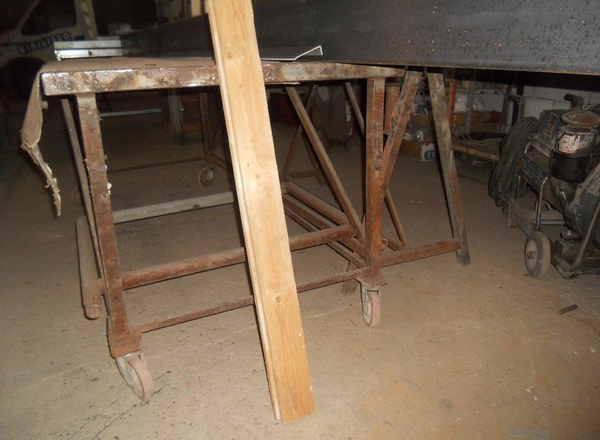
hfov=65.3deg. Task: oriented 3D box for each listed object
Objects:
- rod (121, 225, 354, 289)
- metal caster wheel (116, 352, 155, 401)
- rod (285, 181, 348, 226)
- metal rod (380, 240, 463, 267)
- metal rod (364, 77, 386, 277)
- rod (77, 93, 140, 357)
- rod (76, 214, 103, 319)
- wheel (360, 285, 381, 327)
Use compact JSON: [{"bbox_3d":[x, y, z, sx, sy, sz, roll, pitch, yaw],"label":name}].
[{"bbox_3d":[-0.200,0.124,1.617,0.915,0.047,0.047,-12,23,-25],"label":"rod"},{"bbox_3d":[-0.491,0.466,1.400,0.045,0.147,0.135,-20,28,-40],"label":"metal caster wheel"},{"bbox_3d":[0.101,-0.041,2.032,0.049,0.049,0.729,-11,23,-24],"label":"rod"},{"bbox_3d":[0.520,0.155,2.053,0.467,0.036,0.036,-9,22,-20],"label":"metal rod"},{"bbox_3d":[0.246,-0.115,1.578,0.043,0.699,0.043,-12,24,-23],"label":"metal rod"},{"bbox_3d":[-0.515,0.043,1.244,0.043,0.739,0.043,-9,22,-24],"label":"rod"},{"bbox_3d":[-0.750,0.125,1.640,0.049,0.049,0.810,-11,23,-24],"label":"rod"},{"bbox_3d":[0.257,0.325,1.731,0.045,0.147,0.135,-5,21,-10],"label":"wheel"}]

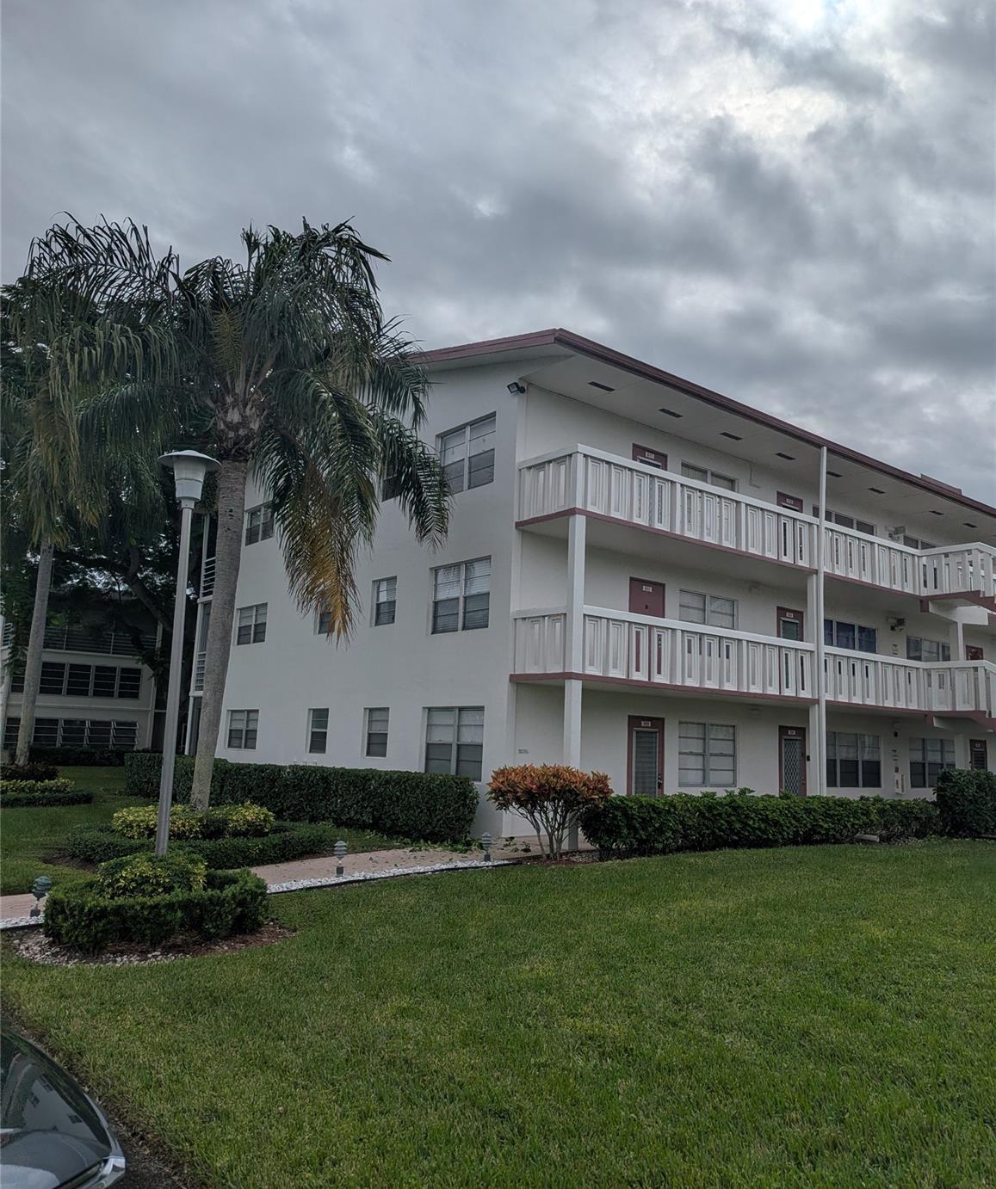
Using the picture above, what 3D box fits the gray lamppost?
[{"bbox_3d":[-2.803,0.705,7.942,0.570,4.100,0.570,4,-9,-19],"label":"gray lamppost"}]

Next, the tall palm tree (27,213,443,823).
[{"bbox_3d":[-3.749,-0.945,12.821,6.200,8.800,6.000,5,-9,-17],"label":"tall palm tree"}]

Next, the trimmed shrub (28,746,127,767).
[{"bbox_3d":[-18.706,7.260,41.291,4.826,0.900,0.900,8,-11,-34],"label":"trimmed shrub"}]

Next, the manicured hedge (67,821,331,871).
[{"bbox_3d":[-3.890,3.214,12.121,3.300,0.360,3.200,5,-9,-16],"label":"manicured hedge"}]

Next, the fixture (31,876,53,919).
[{"bbox_3d":[-3.830,2.517,7.707,0.170,0.360,0.170,7,-10,-25],"label":"fixture"}]

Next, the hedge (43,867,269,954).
[{"bbox_3d":[-2.816,2.535,7.674,1.760,0.420,1.700,5,-9,-18],"label":"hedge"}]

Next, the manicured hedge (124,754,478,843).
[{"bbox_3d":[-4.631,3.899,18.691,11.376,1.000,0.850,-6,-12,43],"label":"manicured hedge"}]

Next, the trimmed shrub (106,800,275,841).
[{"bbox_3d":[-4.008,3.063,12.159,2.100,0.660,2.000,5,-9,-17],"label":"trimmed shrub"}]

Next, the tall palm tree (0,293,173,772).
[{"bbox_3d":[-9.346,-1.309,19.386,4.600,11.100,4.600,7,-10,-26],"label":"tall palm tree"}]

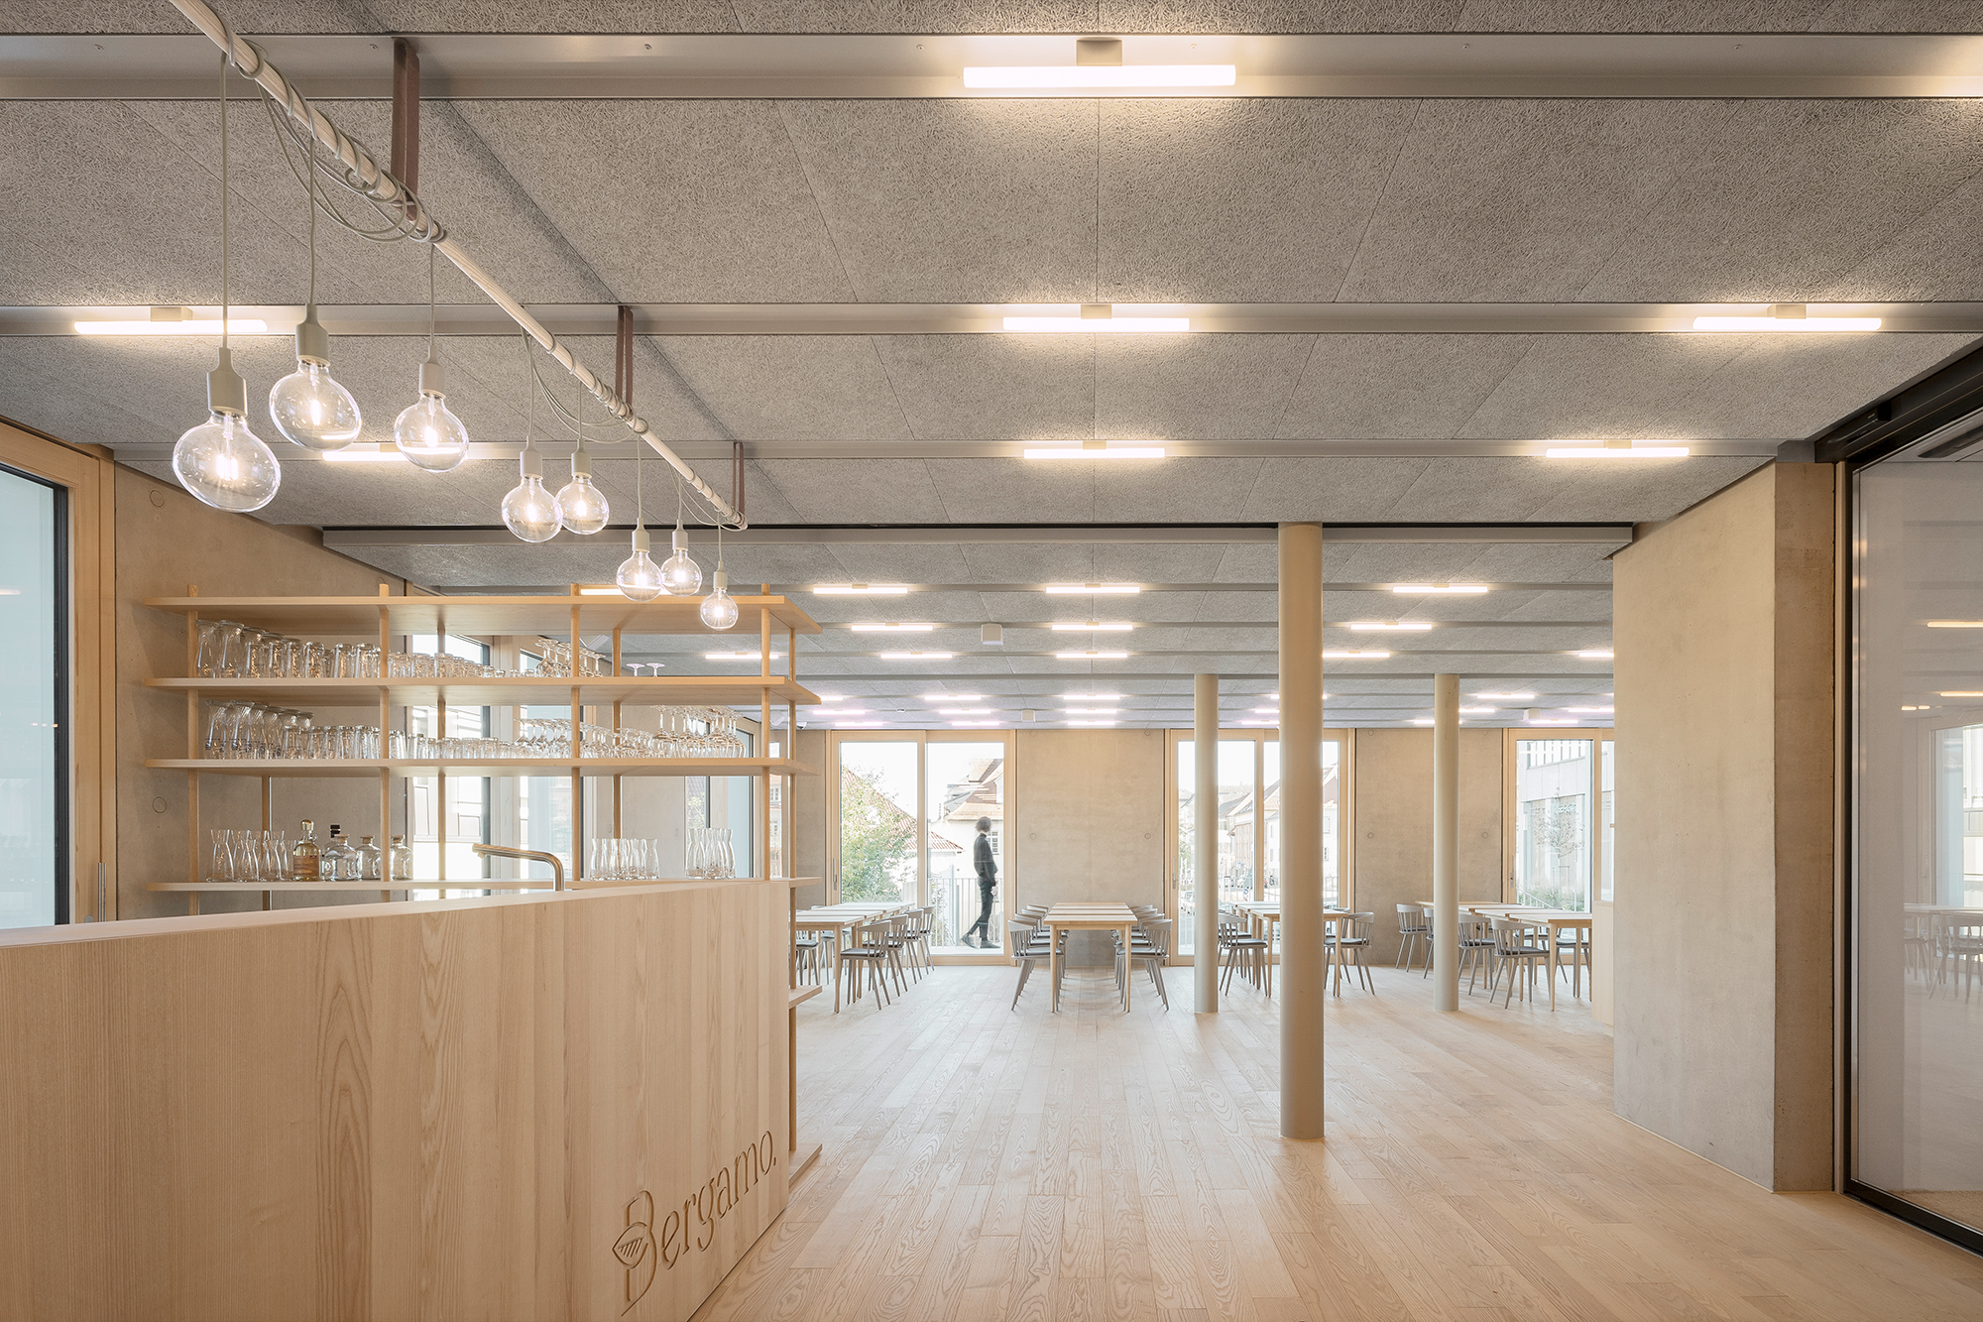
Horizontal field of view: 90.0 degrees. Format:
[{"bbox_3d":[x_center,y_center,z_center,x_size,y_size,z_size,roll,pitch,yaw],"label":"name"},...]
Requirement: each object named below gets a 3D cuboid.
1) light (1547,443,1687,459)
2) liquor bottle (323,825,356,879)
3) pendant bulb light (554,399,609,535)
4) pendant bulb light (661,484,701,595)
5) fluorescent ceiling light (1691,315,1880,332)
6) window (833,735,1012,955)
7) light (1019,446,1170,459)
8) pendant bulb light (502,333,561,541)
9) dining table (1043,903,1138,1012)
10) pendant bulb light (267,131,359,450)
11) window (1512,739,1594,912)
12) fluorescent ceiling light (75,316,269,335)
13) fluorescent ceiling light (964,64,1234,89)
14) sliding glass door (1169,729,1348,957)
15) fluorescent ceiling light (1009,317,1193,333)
[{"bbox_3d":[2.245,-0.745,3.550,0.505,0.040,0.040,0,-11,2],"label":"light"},{"bbox_3d":[-2.539,0.749,3.850,0.092,0.213,0.092,0,-11,2],"label":"liquor bottle"},{"bbox_3d":[-1.023,-0.487,2.480,0.122,0.335,0.122,0,-6,0],"label":"pendant bulb light"},{"bbox_3d":[-0.970,-0.381,3.100,0.127,0.360,0.127,0,-11,2],"label":"pendant bulb light"},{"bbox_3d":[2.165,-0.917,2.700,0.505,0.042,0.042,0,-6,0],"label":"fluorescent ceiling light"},{"bbox_3d":[-0.814,2.147,11.450,2.130,2.630,0.130,0,0,0],"label":"window"},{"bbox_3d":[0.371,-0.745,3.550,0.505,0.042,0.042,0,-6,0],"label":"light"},{"bbox_3d":[-1.019,-0.498,2.200,0.125,0.465,0.125,0,0,0],"label":"pendant bulb light"},{"bbox_3d":[0.957,2.779,9.520,0.760,0.740,3.050,-1,-11,5],"label":"dining table"},{"bbox_3d":[-1.146,-0.628,1.680,0.122,0.540,0.122,0,-6,0],"label":"pendant bulb light"},{"bbox_3d":[6.480,2.080,11.450,1.000,2.350,0.120,0,0,0],"label":"window"},{"bbox_3d":[-2.207,-0.902,2.667,0.510,0.055,0.045,0,0,0],"label":"fluorescent ceiling light"},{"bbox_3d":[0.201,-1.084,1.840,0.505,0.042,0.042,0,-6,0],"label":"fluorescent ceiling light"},{"bbox_3d":[3.190,2.195,11.800,2.160,2.760,0.150,0,-6,0],"label":"sliding glass door"},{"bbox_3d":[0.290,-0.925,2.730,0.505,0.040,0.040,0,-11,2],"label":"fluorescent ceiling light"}]

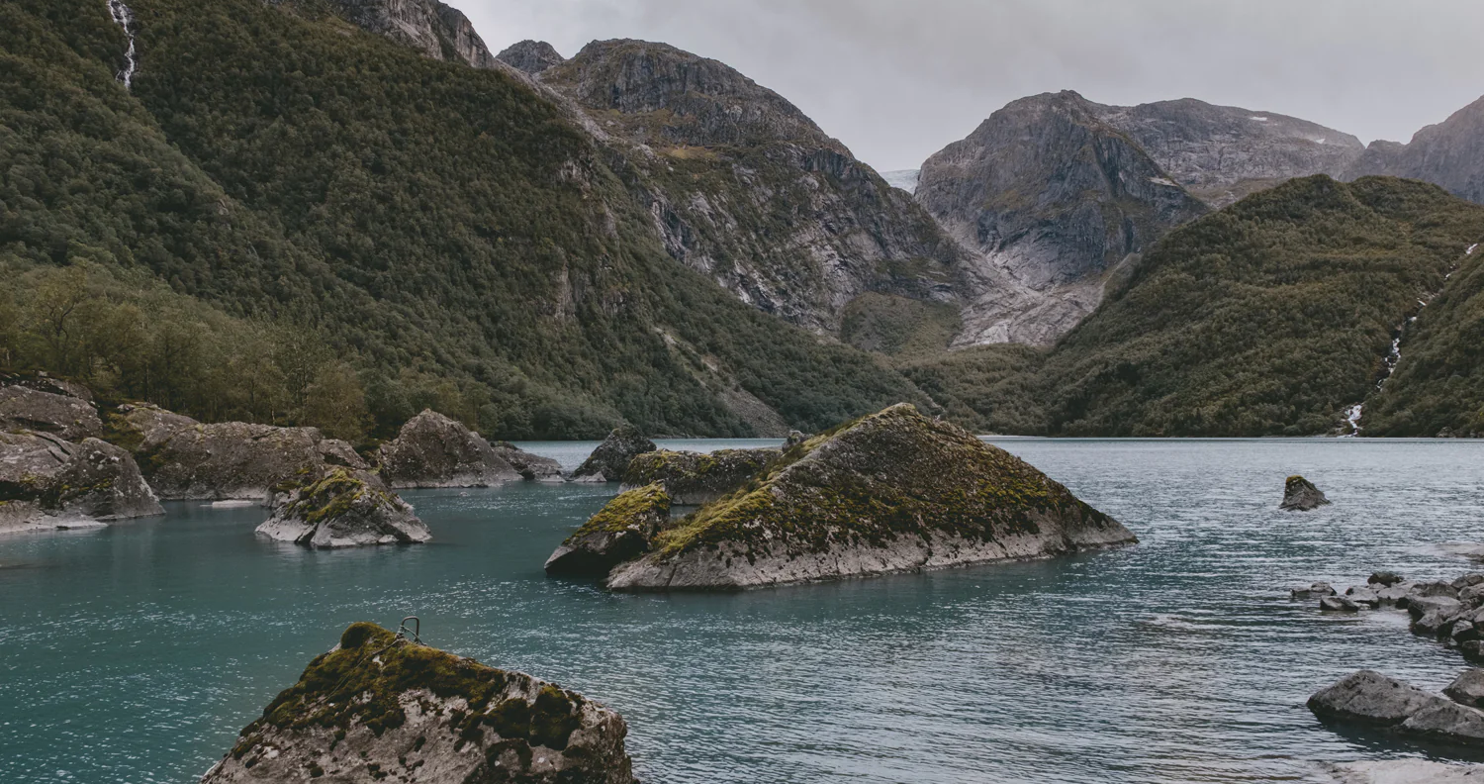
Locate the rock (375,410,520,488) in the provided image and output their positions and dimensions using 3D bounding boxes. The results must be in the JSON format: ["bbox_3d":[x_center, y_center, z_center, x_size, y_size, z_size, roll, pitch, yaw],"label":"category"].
[{"bbox_3d":[-15.600,3.045,57.926,7.000,4.000,5.600,0,-2,0],"label":"rock"}]

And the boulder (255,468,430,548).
[{"bbox_3d":[-10.800,2.996,28.906,4.500,1.850,3.900,0,-2,5],"label":"boulder"}]

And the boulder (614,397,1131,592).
[{"bbox_3d":[3.700,2.067,24.939,13.600,3.400,6.000,1,-3,-32],"label":"boulder"}]

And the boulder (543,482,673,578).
[{"bbox_3d":[-2.800,2.783,22.109,2.300,1.750,2.300,1,-2,-15],"label":"boulder"}]

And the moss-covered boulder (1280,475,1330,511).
[{"bbox_3d":[21.600,3.776,40.884,1.900,1.220,1.800,1,-2,-15],"label":"moss-covered boulder"}]

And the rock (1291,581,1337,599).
[{"bbox_3d":[10.020,3.423,18.862,0.720,0.260,0.550,0,-2,5],"label":"rock"}]

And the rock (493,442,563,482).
[{"bbox_3d":[-12.700,4.177,63.886,4.300,2.200,3.300,0,-2,0],"label":"rock"}]

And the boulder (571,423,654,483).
[{"bbox_3d":[-7.700,3.679,65.907,4.800,3.350,4.300,0,-2,0],"label":"boulder"}]

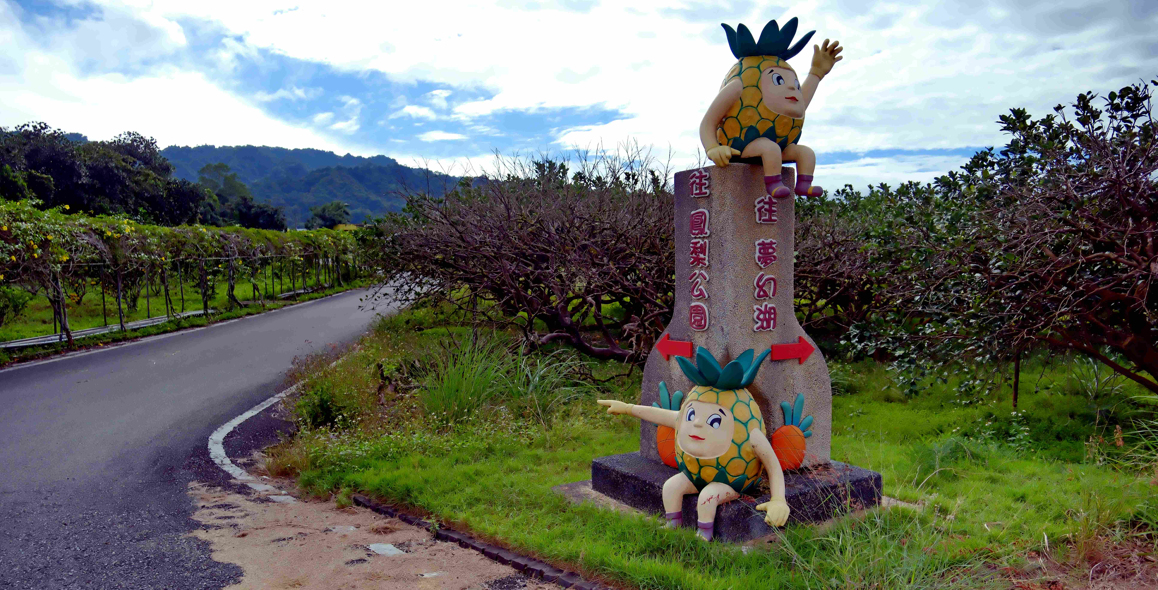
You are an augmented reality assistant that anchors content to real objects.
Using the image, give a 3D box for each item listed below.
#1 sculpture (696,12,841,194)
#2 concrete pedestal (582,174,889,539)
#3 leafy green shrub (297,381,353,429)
[{"bbox_3d":[1.265,-1.194,4.954,1.120,1.180,0.660,-2,3,-34],"label":"sculpture"},{"bbox_3d":[0.998,0.261,5.032,1.314,2.130,1.314,-2,3,-34],"label":"concrete pedestal"},{"bbox_3d":[-2.465,1.064,7.500,0.540,0.460,0.500,-1,3,-18],"label":"leafy green shrub"}]

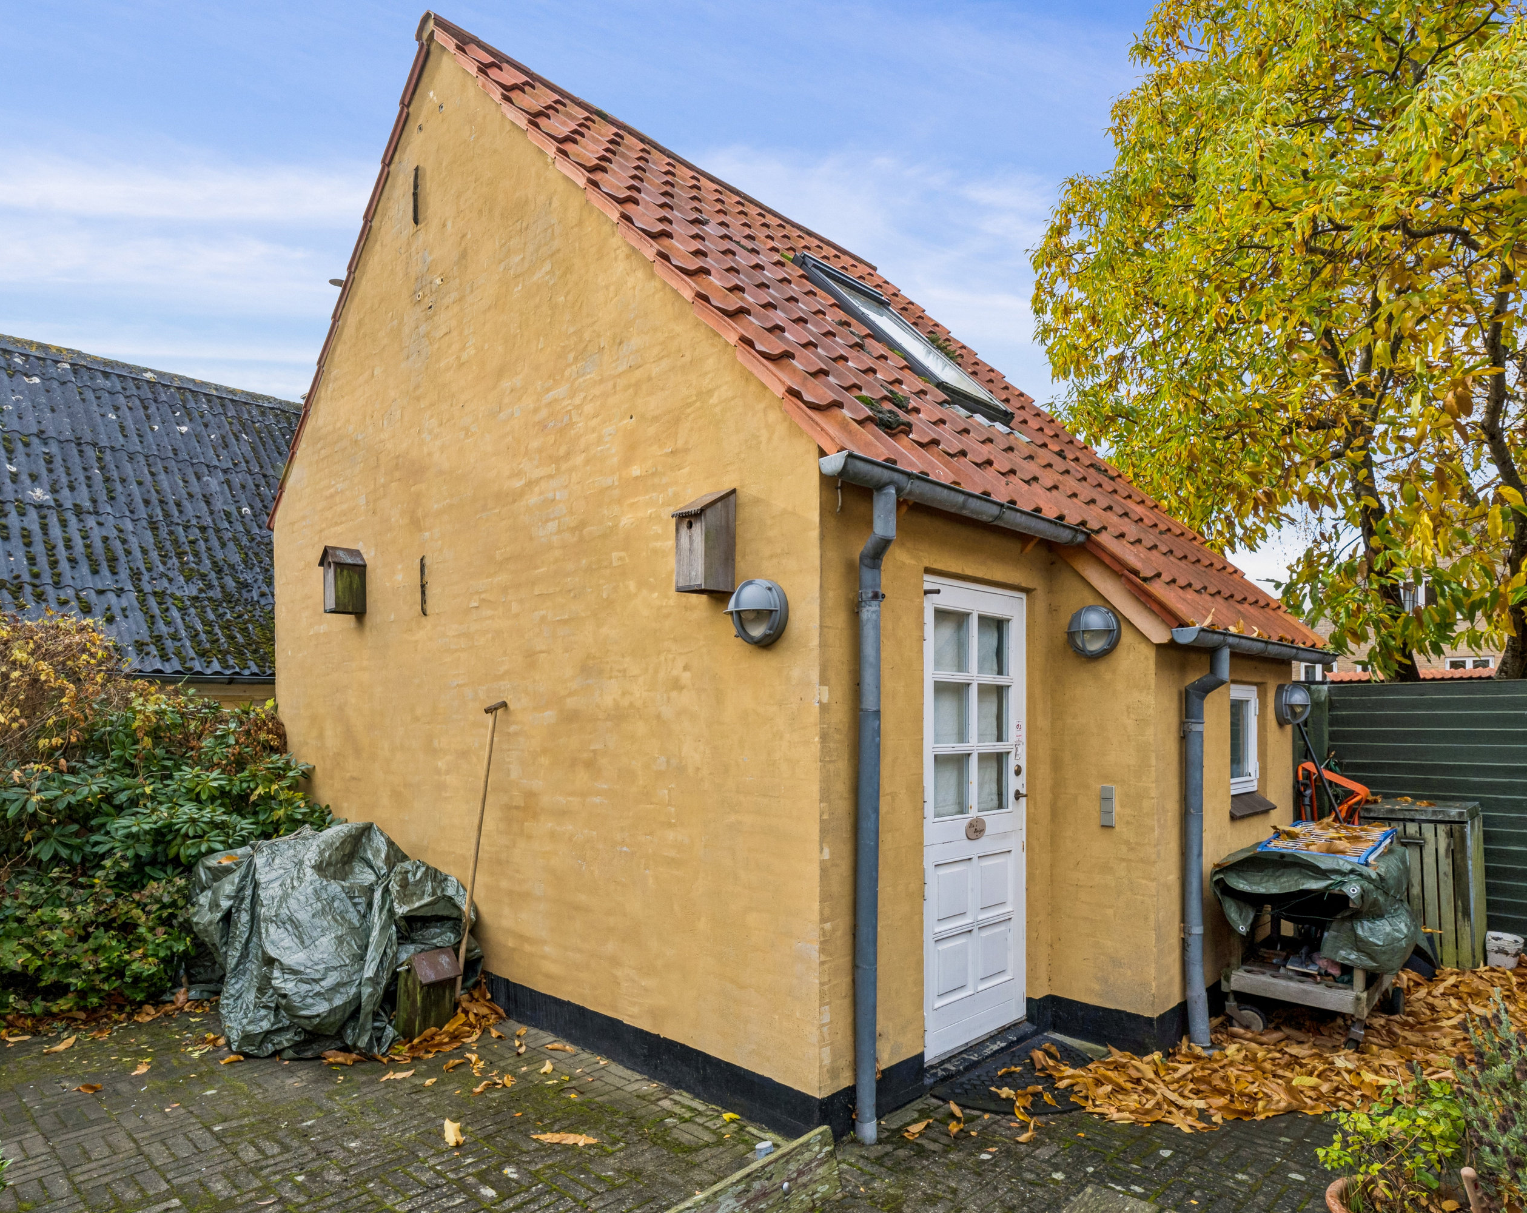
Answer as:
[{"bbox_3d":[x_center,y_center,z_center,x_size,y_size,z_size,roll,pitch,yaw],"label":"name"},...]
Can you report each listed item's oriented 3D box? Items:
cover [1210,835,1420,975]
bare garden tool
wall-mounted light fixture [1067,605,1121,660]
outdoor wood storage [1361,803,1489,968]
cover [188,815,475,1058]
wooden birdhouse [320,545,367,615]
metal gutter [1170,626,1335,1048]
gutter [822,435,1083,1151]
[{"bbox_3d":[2.806,1.490,4.593,0.740,0.620,0.840,-4,-6,44],"label":"cover"},{"bbox_3d":[-1.475,1.235,4.600,0.170,1.530,0.080,1,-5,44],"label":"bare garden tool"},{"bbox_3d":[1.500,0.112,4.108,0.250,0.250,0.135,-4,-6,44],"label":"wall-mounted light fixture"},{"bbox_3d":[4.010,1.686,5.556,0.560,0.960,0.390,-4,-6,44],"label":"outdoor wood storage"},{"bbox_3d":[-2.120,1.520,4.560,1.080,0.930,1.050,-4,-6,44],"label":"cover"},{"bbox_3d":[-2.651,-0.154,5.754,0.230,0.415,0.220,-4,-6,44],"label":"wooden birdhouse"},{"bbox_3d":[2.580,1.070,4.710,0.185,1.860,2.220,-4,-6,44],"label":"metal gutter"},{"bbox_3d":[0.850,0.690,3.680,0.170,2.340,1.770,-4,-6,44],"label":"gutter"}]

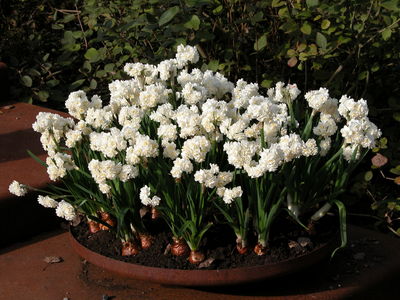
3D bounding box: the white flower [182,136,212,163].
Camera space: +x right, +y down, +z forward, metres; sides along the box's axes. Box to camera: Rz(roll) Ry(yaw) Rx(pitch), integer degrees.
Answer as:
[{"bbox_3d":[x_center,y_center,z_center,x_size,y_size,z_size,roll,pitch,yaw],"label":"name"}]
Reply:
[{"bbox_3d":[-0.011,-0.001,2.620,0.074,0.062,0.074,0,15,0],"label":"white flower"}]

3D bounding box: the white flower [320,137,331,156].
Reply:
[{"bbox_3d":[0.332,-0.009,2.810,0.029,0.051,0.040,0,15,0],"label":"white flower"}]

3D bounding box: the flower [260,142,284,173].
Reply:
[{"bbox_3d":[0.175,0.018,2.610,0.062,0.071,0.062,0,16,4],"label":"flower"}]

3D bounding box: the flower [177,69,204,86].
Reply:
[{"bbox_3d":[-0.027,-0.202,3.020,0.080,0.059,0.071,0,15,0],"label":"flower"}]

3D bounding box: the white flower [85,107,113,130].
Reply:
[{"bbox_3d":[-0.282,-0.087,2.953,0.075,0.065,0.065,-2,16,-5],"label":"white flower"}]

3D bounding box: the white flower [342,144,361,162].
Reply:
[{"bbox_3d":[0.408,0.009,2.860,0.047,0.047,0.050,-6,18,-20],"label":"white flower"}]

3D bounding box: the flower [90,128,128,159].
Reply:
[{"bbox_3d":[-0.241,-0.017,2.772,0.096,0.076,0.080,-2,16,-5],"label":"flower"}]

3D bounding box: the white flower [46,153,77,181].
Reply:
[{"bbox_3d":[-0.365,0.043,2.800,0.077,0.071,0.070,10,20,30],"label":"white flower"}]

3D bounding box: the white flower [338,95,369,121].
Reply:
[{"bbox_3d":[0.407,-0.113,2.820,0.080,0.067,0.079,0,15,0],"label":"white flower"}]

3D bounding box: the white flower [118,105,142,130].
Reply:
[{"bbox_3d":[-0.186,-0.090,2.850,0.062,0.062,0.063,3,17,10],"label":"white flower"}]

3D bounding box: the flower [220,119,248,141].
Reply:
[{"bbox_3d":[0.091,-0.054,2.819,0.072,0.057,0.060,0,16,2],"label":"flower"}]

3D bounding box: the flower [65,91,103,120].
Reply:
[{"bbox_3d":[-0.307,-0.117,2.800,0.100,0.077,0.091,0,15,0],"label":"flower"}]

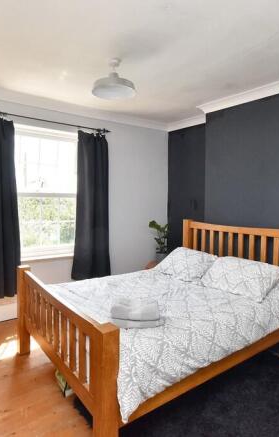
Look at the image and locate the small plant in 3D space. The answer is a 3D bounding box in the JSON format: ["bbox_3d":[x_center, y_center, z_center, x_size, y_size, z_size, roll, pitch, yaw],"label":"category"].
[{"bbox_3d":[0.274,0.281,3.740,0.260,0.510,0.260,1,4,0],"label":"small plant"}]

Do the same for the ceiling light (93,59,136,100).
[{"bbox_3d":[-0.198,-1.129,2.179,0.350,0.245,0.350,1,4,0],"label":"ceiling light"}]

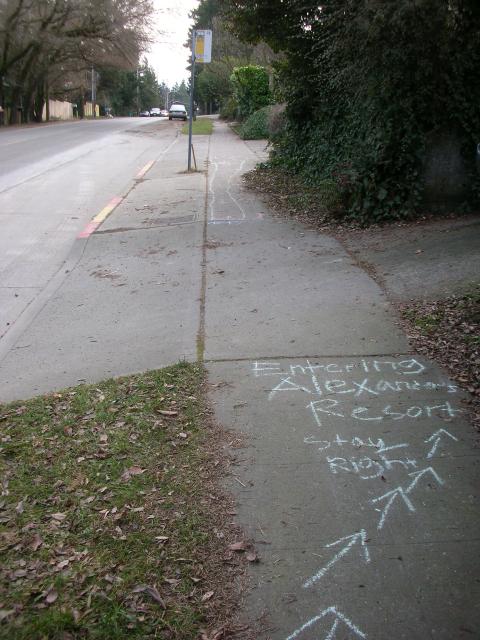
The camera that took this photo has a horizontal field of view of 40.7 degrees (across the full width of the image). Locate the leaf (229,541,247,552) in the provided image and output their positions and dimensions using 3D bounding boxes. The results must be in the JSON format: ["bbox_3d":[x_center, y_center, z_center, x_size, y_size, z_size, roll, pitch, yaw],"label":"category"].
[{"bbox_3d":[-0.009,0.819,2.340,0.063,0.020,0.045,-1,18,-8],"label":"leaf"}]

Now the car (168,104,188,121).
[{"bbox_3d":[-6.159,-20.769,64.800,1.710,1.450,4.500,1,18,-3],"label":"car"}]

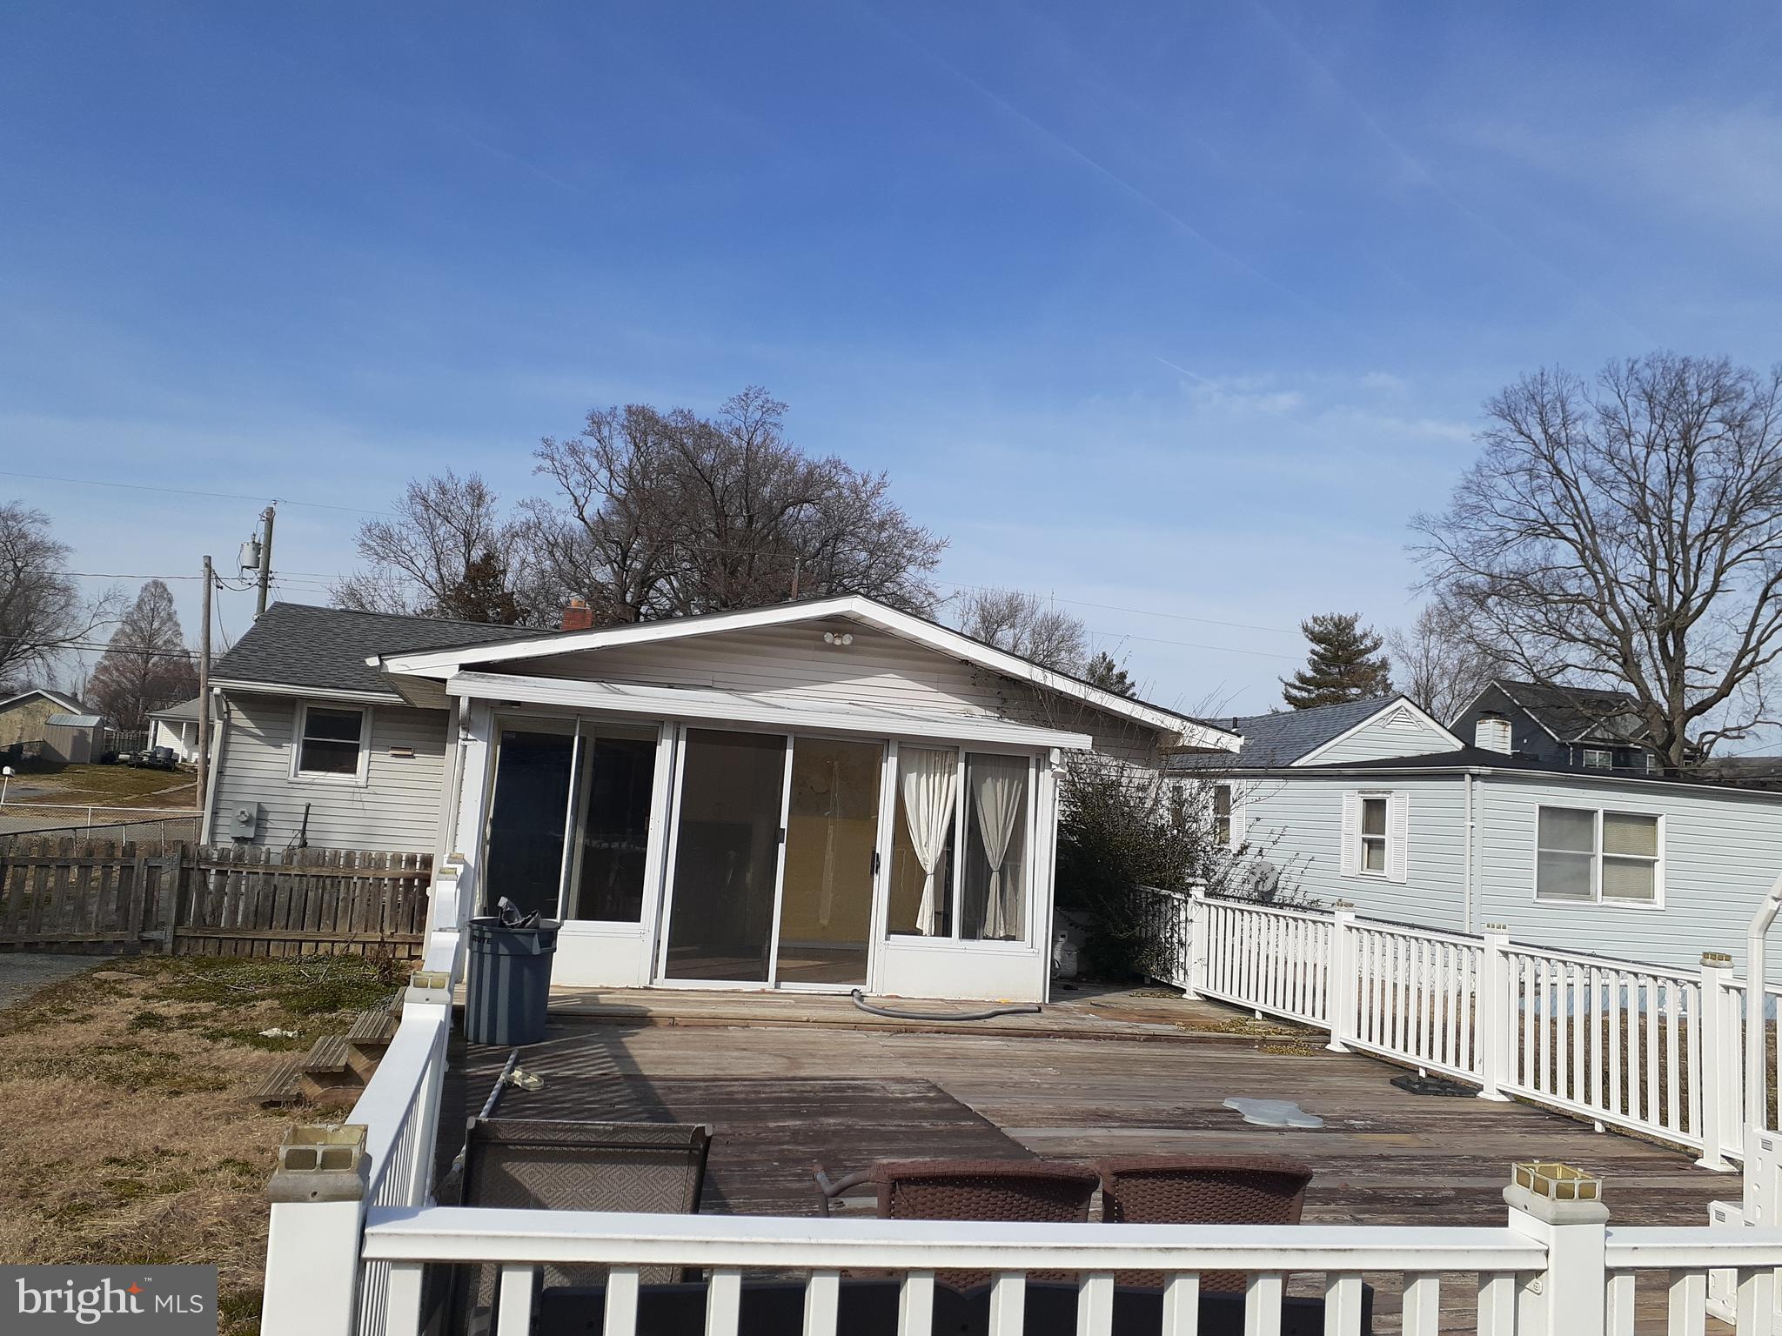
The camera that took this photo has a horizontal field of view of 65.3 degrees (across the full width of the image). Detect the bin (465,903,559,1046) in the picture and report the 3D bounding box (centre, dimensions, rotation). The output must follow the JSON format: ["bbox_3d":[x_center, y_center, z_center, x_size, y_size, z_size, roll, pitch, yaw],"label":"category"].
[{"bbox_3d":[-2.354,1.904,8.582,0.580,0.750,0.570,5,-6,-12],"label":"bin"}]

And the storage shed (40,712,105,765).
[{"bbox_3d":[-38.890,3.358,66.000,2.120,2.320,1.750,5,-6,-13],"label":"storage shed"}]

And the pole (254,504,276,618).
[{"bbox_3d":[-16.358,0.161,35.530,0.300,8.793,0.300,5,-6,-12],"label":"pole"}]

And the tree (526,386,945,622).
[{"bbox_3d":[-6.457,-2.229,54.542,17.000,17.829,15.500,5,-6,-12],"label":"tree"}]

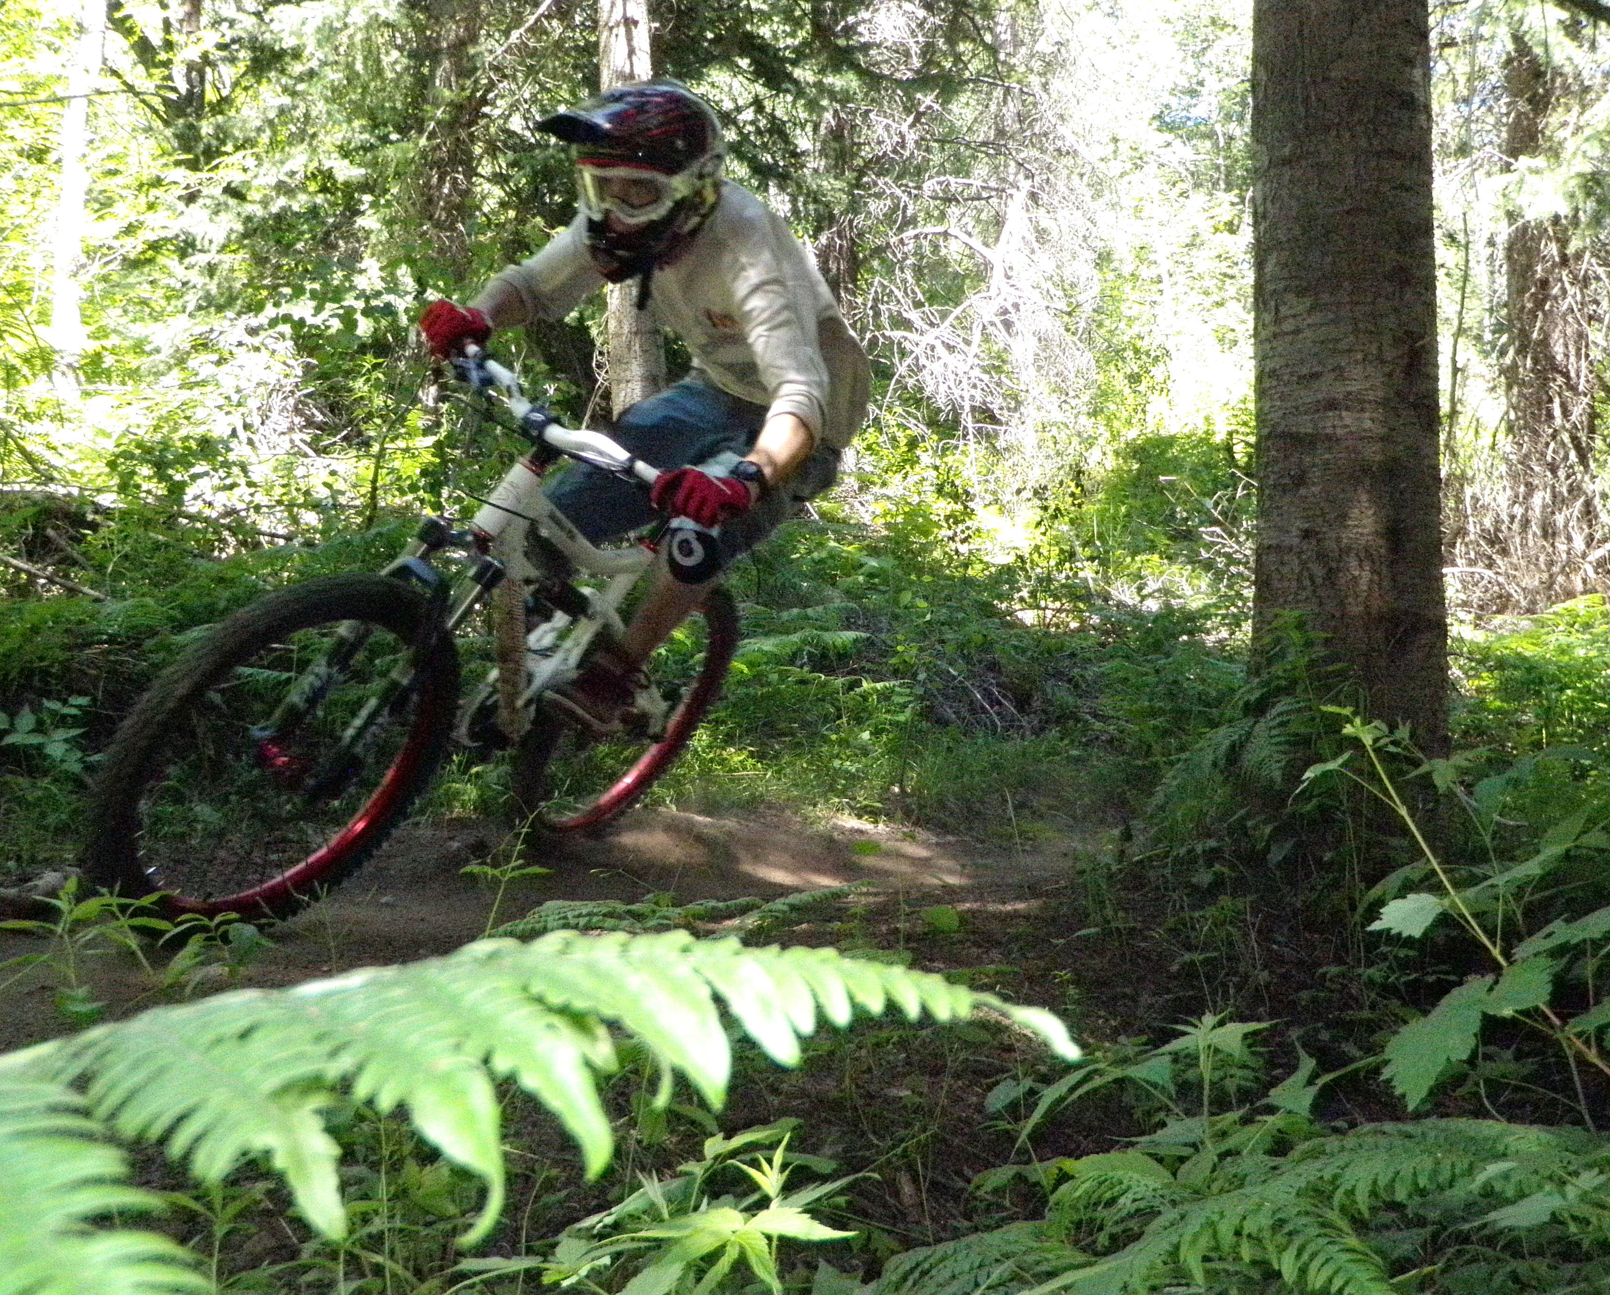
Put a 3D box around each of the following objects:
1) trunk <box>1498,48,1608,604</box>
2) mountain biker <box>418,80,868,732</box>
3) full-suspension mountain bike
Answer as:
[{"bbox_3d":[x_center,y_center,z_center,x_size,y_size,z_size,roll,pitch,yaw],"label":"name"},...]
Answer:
[{"bbox_3d":[4.350,-1.810,10.500,0.560,3.600,0.560,-1,-2,27],"label":"trunk"},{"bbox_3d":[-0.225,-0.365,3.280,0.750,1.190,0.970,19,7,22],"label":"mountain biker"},{"bbox_3d":[-0.500,0.014,3.290,0.690,1.030,1.760,36,16,19],"label":"full-suspension mountain bike"}]

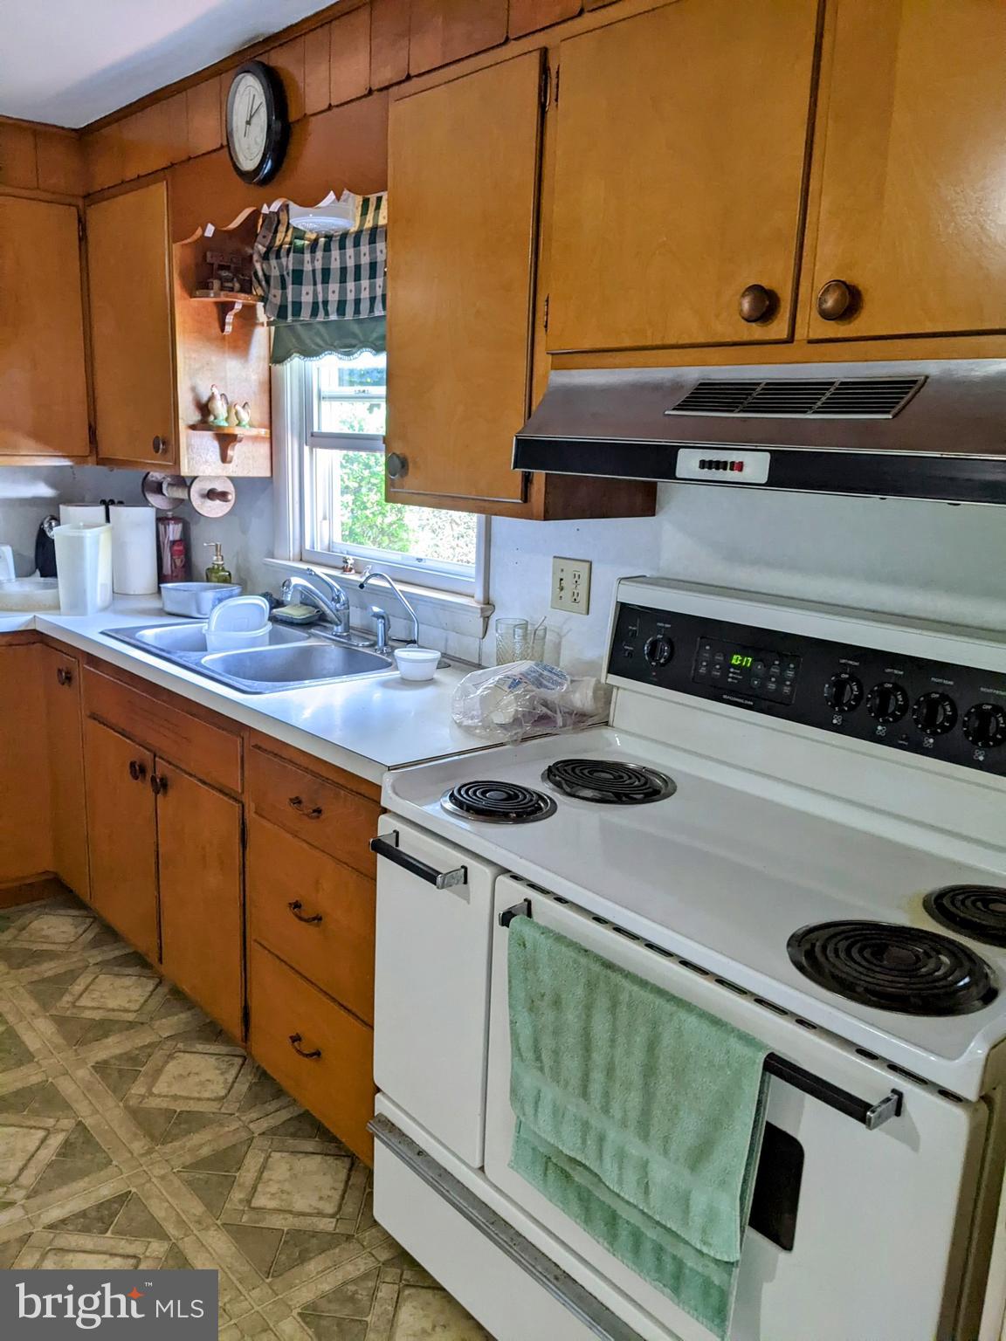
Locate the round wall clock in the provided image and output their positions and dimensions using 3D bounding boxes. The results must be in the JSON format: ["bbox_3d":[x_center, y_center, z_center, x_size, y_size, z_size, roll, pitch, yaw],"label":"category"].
[{"bbox_3d":[-0.579,-1.263,2.418,0.045,0.256,0.256,-9,17,-41],"label":"round wall clock"}]

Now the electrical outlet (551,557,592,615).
[{"bbox_3d":[0.147,-0.187,2.306,0.010,0.117,0.116,-9,17,-41],"label":"electrical outlet"}]

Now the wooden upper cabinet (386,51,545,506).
[{"bbox_3d":[0.028,-0.725,2.087,0.325,0.800,0.468,-9,17,-41],"label":"wooden upper cabinet"}]

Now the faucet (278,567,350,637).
[{"bbox_3d":[-0.502,-0.185,2.841,0.060,0.185,0.235,12,16,38],"label":"faucet"}]

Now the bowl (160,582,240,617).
[{"bbox_3d":[-0.900,-0.215,3.167,0.218,0.082,0.218,-9,17,-41],"label":"bowl"}]

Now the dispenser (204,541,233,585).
[{"bbox_3d":[-0.920,-0.318,3.386,0.088,0.188,0.078,-4,14,-27],"label":"dispenser"}]

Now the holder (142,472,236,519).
[{"bbox_3d":[-0.951,-0.540,3.189,0.135,0.133,0.450,-9,17,-41],"label":"holder"}]

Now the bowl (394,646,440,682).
[{"bbox_3d":[-0.198,-0.012,2.407,0.108,0.057,0.108,2,12,0],"label":"bowl"}]

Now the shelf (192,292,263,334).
[{"bbox_3d":[-0.762,-1.016,2.967,0.220,0.112,0.112,-9,17,-41],"label":"shelf"}]

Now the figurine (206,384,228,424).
[{"bbox_3d":[-0.804,-0.748,2.952,0.066,0.114,0.048,-9,17,-41],"label":"figurine"}]

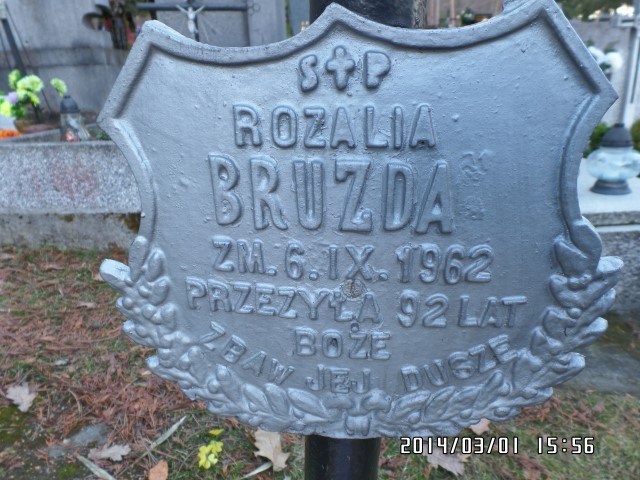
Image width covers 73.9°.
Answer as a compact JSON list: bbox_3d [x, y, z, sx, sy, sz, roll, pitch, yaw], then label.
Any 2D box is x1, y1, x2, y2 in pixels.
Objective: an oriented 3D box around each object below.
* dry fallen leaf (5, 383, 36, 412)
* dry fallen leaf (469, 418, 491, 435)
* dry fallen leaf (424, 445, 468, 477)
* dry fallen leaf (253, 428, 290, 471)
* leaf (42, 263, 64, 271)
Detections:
[{"bbox_3d":[-0.604,0.319,0.866,0.115,0.015,0.044,15,22,38],"label":"dry fallen leaf"},{"bbox_3d":[0.308,0.354,0.815,0.048,0.012,0.038,-8,19,-27],"label":"dry fallen leaf"},{"bbox_3d":[0.214,0.375,0.734,0.074,0.018,0.050,13,21,32],"label":"dry fallen leaf"},{"bbox_3d":[-0.091,0.363,0.755,0.056,0.015,0.121,-6,19,-21],"label":"dry fallen leaf"},{"bbox_3d":[-0.970,0.097,1.548,0.095,0.020,0.050,1,17,0],"label":"leaf"}]

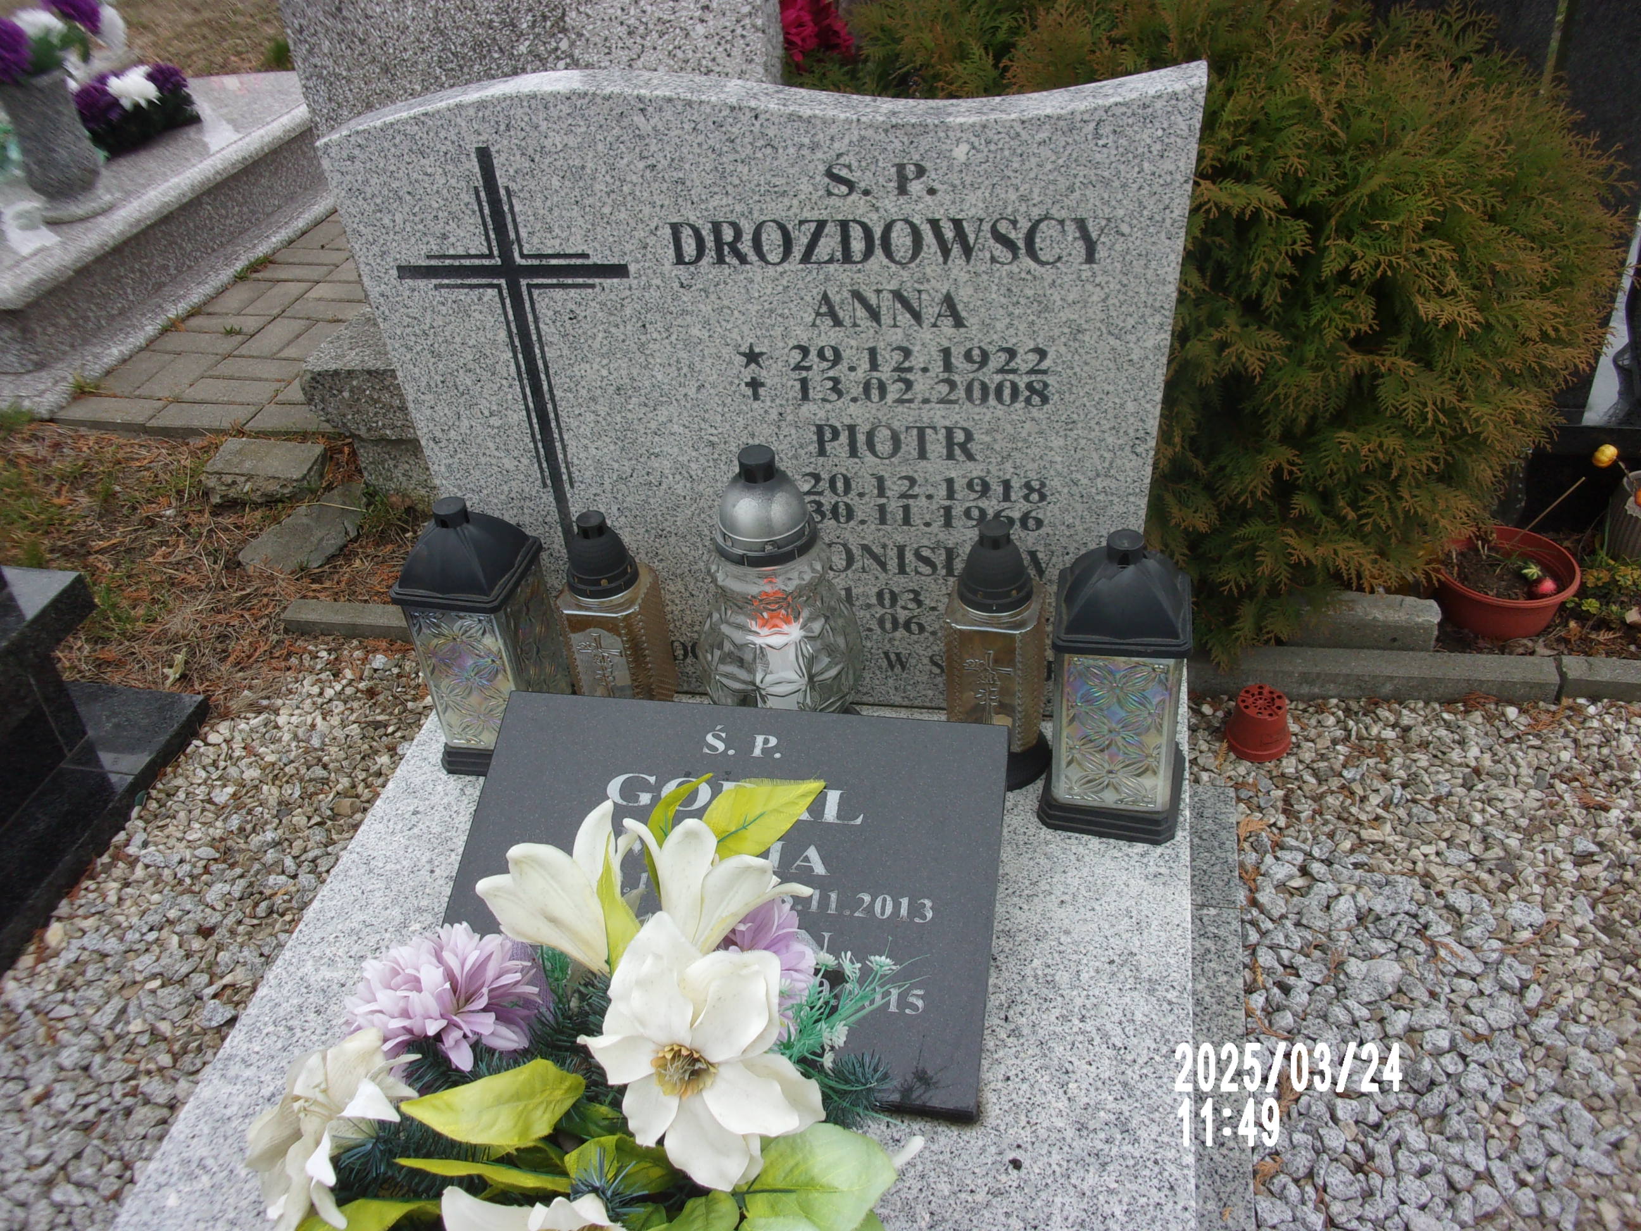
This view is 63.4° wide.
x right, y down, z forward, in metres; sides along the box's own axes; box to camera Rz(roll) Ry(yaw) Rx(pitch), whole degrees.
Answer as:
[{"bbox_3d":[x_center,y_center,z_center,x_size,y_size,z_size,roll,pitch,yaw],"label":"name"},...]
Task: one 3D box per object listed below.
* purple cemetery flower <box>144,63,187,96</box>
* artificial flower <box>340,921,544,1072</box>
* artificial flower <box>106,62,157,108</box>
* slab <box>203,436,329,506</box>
[{"bbox_3d":[-1.744,-1.424,3.523,0.125,0.100,0.120,3,37,12],"label":"purple cemetery flower"},{"bbox_3d":[-0.305,0.311,1.080,0.142,0.085,0.122,9,47,6],"label":"artificial flower"},{"bbox_3d":[-1.826,-1.401,3.517,0.130,0.100,0.120,3,37,12],"label":"artificial flower"},{"bbox_3d":[-1.012,-0.259,2.442,0.205,0.068,0.125,5,39,12],"label":"slab"}]

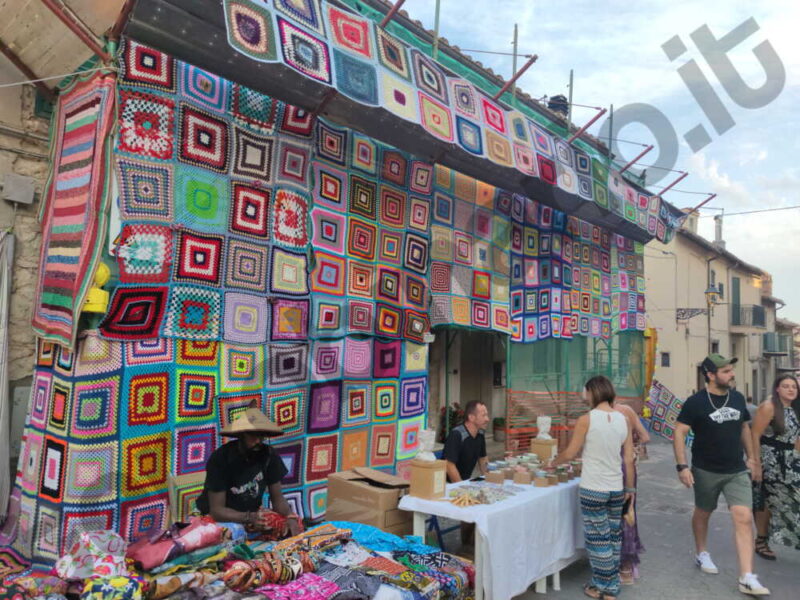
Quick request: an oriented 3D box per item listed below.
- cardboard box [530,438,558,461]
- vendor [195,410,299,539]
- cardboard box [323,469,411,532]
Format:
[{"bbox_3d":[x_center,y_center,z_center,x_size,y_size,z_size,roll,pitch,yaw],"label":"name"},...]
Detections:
[{"bbox_3d":[1.276,1.363,4.893,0.180,0.240,0.180,-2,-6,40],"label":"cardboard box"},{"bbox_3d":[-1.127,1.443,4.040,0.620,1.320,0.700,3,-5,-25],"label":"vendor"},{"bbox_3d":[-0.242,1.669,4.405,0.620,0.420,0.350,-3,-6,45],"label":"cardboard box"}]

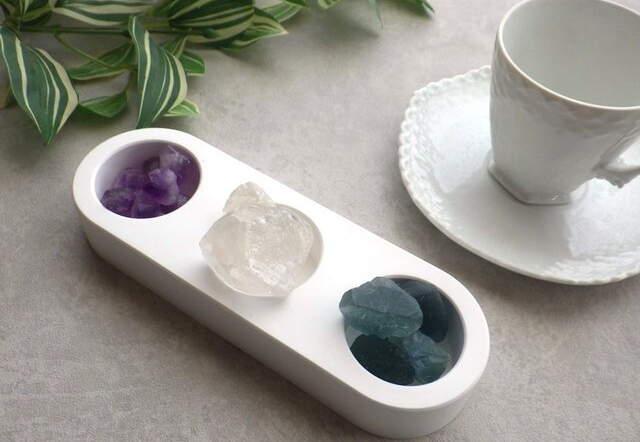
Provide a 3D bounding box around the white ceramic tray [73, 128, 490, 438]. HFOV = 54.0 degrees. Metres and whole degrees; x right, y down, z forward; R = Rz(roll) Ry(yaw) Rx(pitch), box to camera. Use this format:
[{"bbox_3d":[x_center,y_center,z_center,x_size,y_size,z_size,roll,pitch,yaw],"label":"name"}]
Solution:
[{"bbox_3d":[-0.022,0.019,0.265,0.190,0.029,0.062,29,55,18],"label":"white ceramic tray"}]

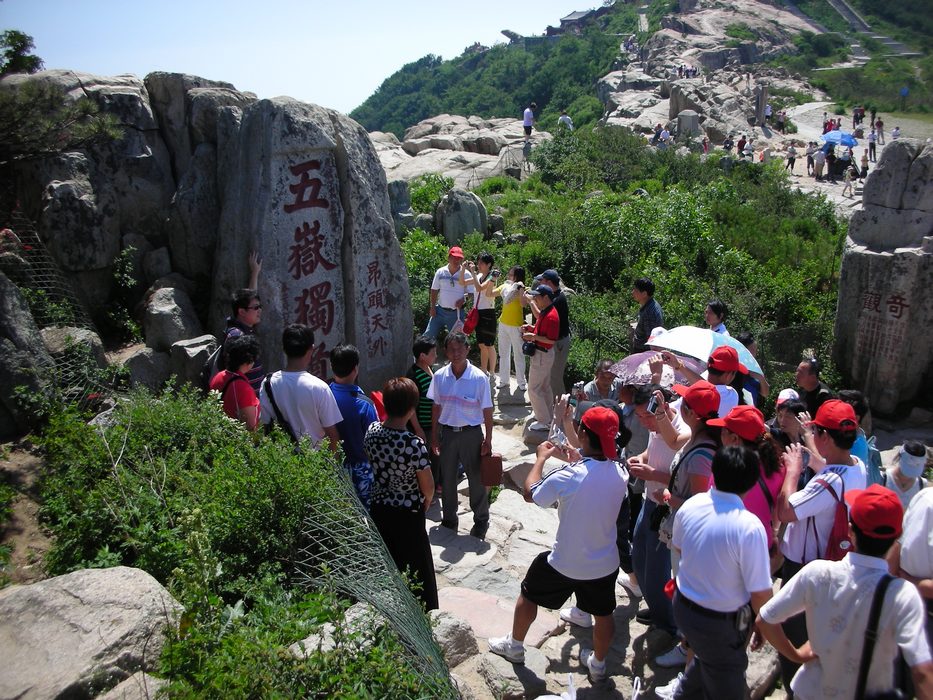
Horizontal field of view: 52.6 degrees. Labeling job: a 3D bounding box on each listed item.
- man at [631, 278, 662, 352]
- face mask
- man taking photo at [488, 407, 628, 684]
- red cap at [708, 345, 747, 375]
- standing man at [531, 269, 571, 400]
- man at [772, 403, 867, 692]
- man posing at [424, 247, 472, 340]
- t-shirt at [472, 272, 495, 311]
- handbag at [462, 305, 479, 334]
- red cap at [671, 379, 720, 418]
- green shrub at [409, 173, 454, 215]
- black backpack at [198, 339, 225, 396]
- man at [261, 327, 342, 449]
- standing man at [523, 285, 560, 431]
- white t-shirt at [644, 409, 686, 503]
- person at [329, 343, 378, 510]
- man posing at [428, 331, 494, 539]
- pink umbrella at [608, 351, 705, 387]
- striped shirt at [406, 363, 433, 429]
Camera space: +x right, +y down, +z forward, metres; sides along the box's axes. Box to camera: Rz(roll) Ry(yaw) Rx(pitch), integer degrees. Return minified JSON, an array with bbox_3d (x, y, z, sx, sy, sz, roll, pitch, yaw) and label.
[{"bbox_3d":[1.706,0.141,8.900,0.350,1.680,0.470,5,13,22],"label":"man"},{"bbox_3d":[2.935,0.744,6.200,0.180,0.200,0.140,3,12,14],"label":"face mask"},{"bbox_3d":[0.525,1.114,5.272,0.680,1.660,0.660,-7,16,-26],"label":"man taking photo"},{"bbox_3d":[1.727,0.069,6.250,0.270,0.140,0.180,8,9,-16],"label":"red cap"},{"bbox_3d":[1.015,-0.123,11.403,0.480,1.740,0.520,8,16,29],"label":"standing man"},{"bbox_3d":[1.908,1.094,5.173,0.470,1.730,0.430,-13,19,-41],"label":"man"},{"bbox_3d":[-0.198,-0.431,11.698,0.580,1.710,0.360,-2,14,-8],"label":"man posing"},{"bbox_3d":[0.209,-0.719,11.600,0.280,0.500,0.420,-4,15,-17],"label":"t-shirt"},{"bbox_3d":[0.050,-0.370,11.800,0.240,0.340,0.130,5,13,23],"label":"handbag"},{"bbox_3d":[1.377,0.296,5.650,0.280,0.160,0.190,23,23,22],"label":"red cap"},{"bbox_3d":[-0.835,-3.826,23.000,1.200,1.150,1.100,0,12,0],"label":"green shrub"},{"bbox_3d":[-1.736,0.180,6.600,0.210,0.460,0.300,-5,13,-21],"label":"black backpack"},{"bbox_3d":[-1.091,0.660,6.277,0.520,1.700,0.320,3,14,11],"label":"man"},{"bbox_3d":[0.841,0.078,10.700,0.420,1.680,0.500,-1,12,-3],"label":"standing man"},{"bbox_3d":[1.338,0.699,6.250,0.300,0.660,0.500,-4,15,-14],"label":"white t-shirt"},{"bbox_3d":[-0.815,0.768,6.632,0.500,1.690,0.340,6,15,23],"label":"person"},{"bbox_3d":[-0.039,0.678,7.408,0.580,1.690,0.320,-2,14,-7],"label":"man posing"},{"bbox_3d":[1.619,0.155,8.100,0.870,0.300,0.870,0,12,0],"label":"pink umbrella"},{"bbox_3d":[-0.358,0.385,7.800,0.270,0.600,0.420,2,12,11],"label":"striped shirt"}]

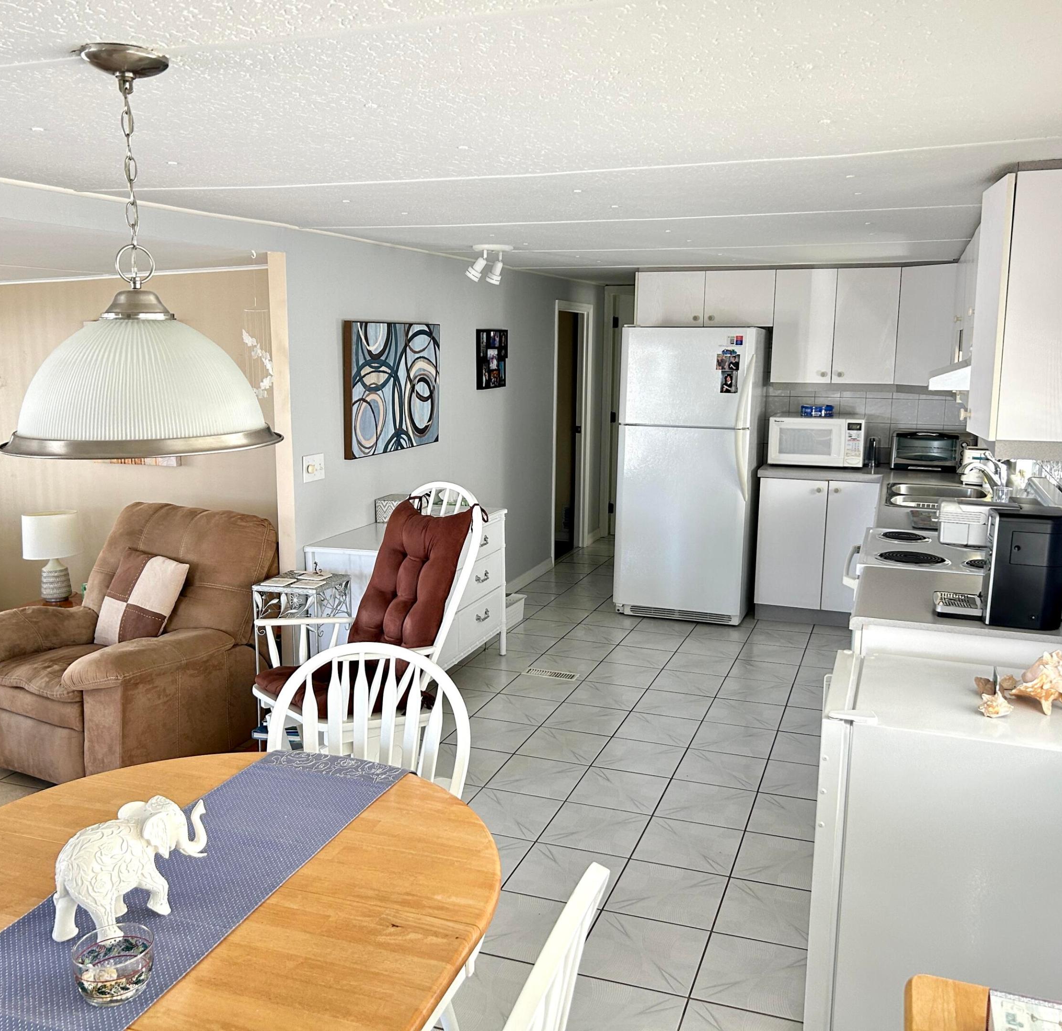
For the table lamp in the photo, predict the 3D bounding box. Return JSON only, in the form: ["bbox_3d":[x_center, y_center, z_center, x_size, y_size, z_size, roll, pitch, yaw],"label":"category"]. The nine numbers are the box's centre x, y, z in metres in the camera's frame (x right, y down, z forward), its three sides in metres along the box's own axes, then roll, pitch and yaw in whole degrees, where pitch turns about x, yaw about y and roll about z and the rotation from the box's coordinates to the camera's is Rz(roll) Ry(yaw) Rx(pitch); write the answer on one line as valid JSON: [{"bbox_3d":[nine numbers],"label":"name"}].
[{"bbox_3d":[-2.119,0.184,4.569,0.236,0.395,0.236,4,11,19],"label":"table lamp"}]

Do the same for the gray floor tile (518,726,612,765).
[{"bbox_3d":[0.142,0.974,4.338,0.325,0.010,0.325,4,11,19],"label":"gray floor tile"}]

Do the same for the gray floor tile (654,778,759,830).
[{"bbox_3d":[0.658,1.086,3.868,0.330,0.010,0.330,4,11,19],"label":"gray floor tile"}]

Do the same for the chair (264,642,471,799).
[{"bbox_3d":[-0.387,0.839,2.297,0.490,0.980,0.520,1,10,5],"label":"chair"}]

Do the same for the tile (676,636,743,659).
[{"bbox_3d":[1.013,0.739,5.800,0.329,0.010,0.329,4,11,19],"label":"tile"}]

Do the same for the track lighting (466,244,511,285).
[{"bbox_3d":[-0.196,-1.213,5.081,0.225,0.200,0.170,4,11,20],"label":"track lighting"}]

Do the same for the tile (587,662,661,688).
[{"bbox_3d":[0.483,0.827,5.324,0.330,0.010,0.330,4,11,19],"label":"tile"}]

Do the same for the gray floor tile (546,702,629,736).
[{"bbox_3d":[0.254,0.921,4.645,0.325,0.010,0.322,4,11,20],"label":"gray floor tile"}]

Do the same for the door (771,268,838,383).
[{"bbox_3d":[1.631,-1.128,6.168,0.347,0.664,0.020,4,11,19],"label":"door"}]

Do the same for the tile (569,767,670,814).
[{"bbox_3d":[0.341,1.051,3.931,0.325,0.010,0.322,4,11,20],"label":"tile"}]

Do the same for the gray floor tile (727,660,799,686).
[{"bbox_3d":[1.207,0.810,5.340,0.325,0.010,0.325,4,11,19],"label":"gray floor tile"}]

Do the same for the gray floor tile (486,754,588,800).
[{"bbox_3d":[0.032,1.028,4.041,0.325,0.010,0.322,4,11,20],"label":"gray floor tile"}]

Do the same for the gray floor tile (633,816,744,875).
[{"bbox_3d":[0.545,1.139,3.559,0.330,0.010,0.330,4,11,19],"label":"gray floor tile"}]

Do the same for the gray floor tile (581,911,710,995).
[{"bbox_3d":[0.315,1.227,2.899,0.325,0.010,0.325,4,11,19],"label":"gray floor tile"}]

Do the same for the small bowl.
[{"bbox_3d":[-0.625,0.678,1.555,0.114,0.070,0.114,1,10,0],"label":"small bowl"}]

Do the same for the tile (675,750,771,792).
[{"bbox_3d":[0.771,1.032,4.177,0.330,0.010,0.330,4,11,19],"label":"tile"}]

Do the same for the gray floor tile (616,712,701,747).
[{"bbox_3d":[0.567,0.949,4.567,0.329,0.010,0.329,4,11,19],"label":"gray floor tile"}]

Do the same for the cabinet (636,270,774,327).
[{"bbox_3d":[1.111,-1.345,6.446,0.846,0.329,0.336,4,11,20],"label":"cabinet"}]

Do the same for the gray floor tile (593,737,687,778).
[{"bbox_3d":[0.458,1.010,4.287,0.330,0.010,0.330,4,11,19],"label":"gray floor tile"}]

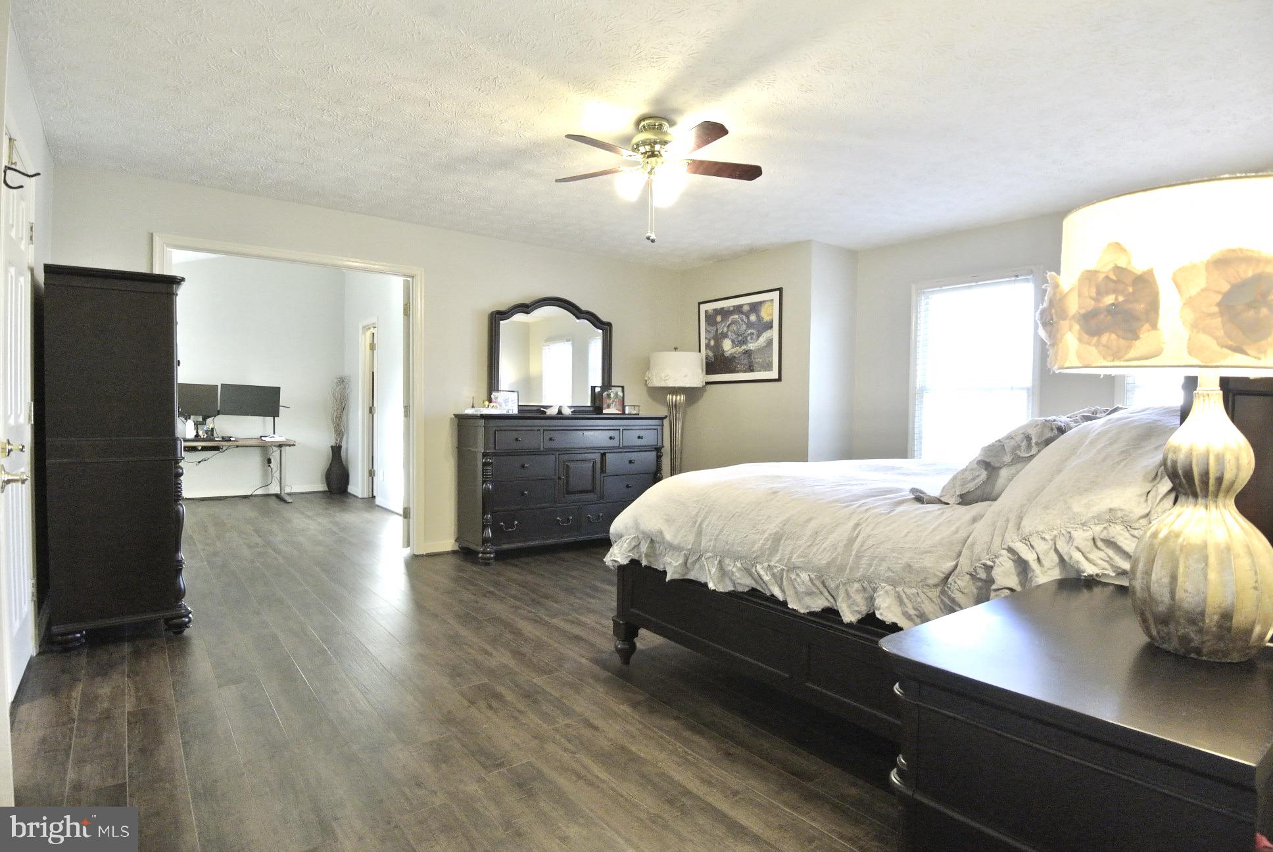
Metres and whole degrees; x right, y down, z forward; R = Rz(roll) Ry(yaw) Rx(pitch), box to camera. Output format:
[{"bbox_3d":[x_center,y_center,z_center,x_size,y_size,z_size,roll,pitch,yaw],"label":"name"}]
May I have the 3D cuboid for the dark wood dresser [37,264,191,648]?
[{"bbox_3d":[-2.639,0.139,3.287,0.500,1.700,0.980,-1,2,-37],"label":"dark wood dresser"}]

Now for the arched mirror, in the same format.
[{"bbox_3d":[-0.690,-0.587,5.335,1.160,0.980,0.070,-1,2,-37],"label":"arched mirror"}]

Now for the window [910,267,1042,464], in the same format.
[{"bbox_3d":[2.443,-0.285,4.665,0.100,1.600,0.920,-1,2,-37],"label":"window"}]

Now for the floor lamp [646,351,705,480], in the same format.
[{"bbox_3d":[0.343,0.123,5.815,0.500,1.650,0.500,0,1,0],"label":"floor lamp"}]

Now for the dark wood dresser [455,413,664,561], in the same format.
[{"bbox_3d":[-0.564,0.435,5.178,1.700,1.040,0.540,-1,2,-37],"label":"dark wood dresser"}]

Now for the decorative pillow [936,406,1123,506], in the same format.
[{"bbox_3d":[1.346,0.108,2.158,0.600,0.160,0.450,-1,-43,-37],"label":"decorative pillow"}]

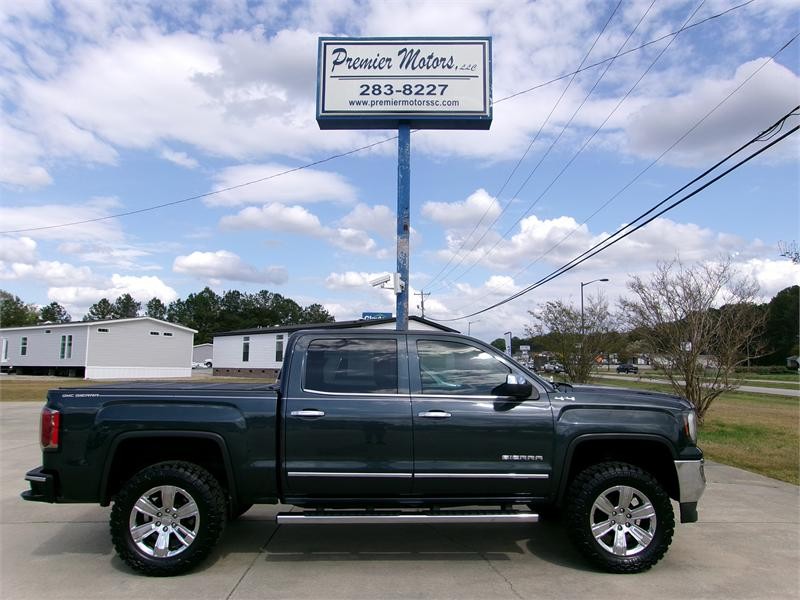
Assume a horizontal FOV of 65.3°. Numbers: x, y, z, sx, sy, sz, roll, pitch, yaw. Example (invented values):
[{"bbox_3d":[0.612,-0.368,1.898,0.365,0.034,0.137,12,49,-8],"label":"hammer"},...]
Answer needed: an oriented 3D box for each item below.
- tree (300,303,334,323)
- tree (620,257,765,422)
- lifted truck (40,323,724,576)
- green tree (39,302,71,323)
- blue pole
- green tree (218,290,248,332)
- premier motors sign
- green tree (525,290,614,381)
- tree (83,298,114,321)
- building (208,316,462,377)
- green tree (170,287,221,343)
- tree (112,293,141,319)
[{"bbox_3d":[-15.326,7.011,114.885,6.297,13.168,6.297,0,-6,0],"label":"tree"},{"bbox_3d":[8.396,1.071,17.699,4.003,4.676,3.683,1,-6,0],"label":"tree"},{"bbox_3d":[-0.197,1.293,5.975,5.860,1.990,2.100,1,-6,-3],"label":"lifted truck"},{"bbox_3d":[-64.064,6.807,114.887,6.487,12.768,6.487,1,-6,0],"label":"green tree"},{"bbox_3d":[0.043,-0.006,9.000,0.165,5.232,0.165,0,-6,0],"label":"blue pole"},{"bbox_3d":[-28.297,5.385,105.022,5.553,14.079,5.553,1,-6,0],"label":"green tree"},{"bbox_3d":[0.075,-3.127,9.050,2.490,1.223,0.381,1,-6,0],"label":"premier motors sign"},{"bbox_3d":[9.610,2.479,34.939,4.970,5.838,4.722,0,-6,0],"label":"green tree"},{"bbox_3d":[-53.481,6.251,109.909,5.671,13.106,5.671,0,-6,0],"label":"tree"},{"bbox_3d":[-6.457,4.338,52.639,9.500,4.642,21.500,6,-9,-43],"label":"building"},{"bbox_3d":[-34.722,5.045,105.022,8.477,14.748,8.477,0,-6,0],"label":"green tree"},{"bbox_3d":[-48.573,5.736,109.966,4.968,14.212,4.968,0,-6,0],"label":"tree"}]

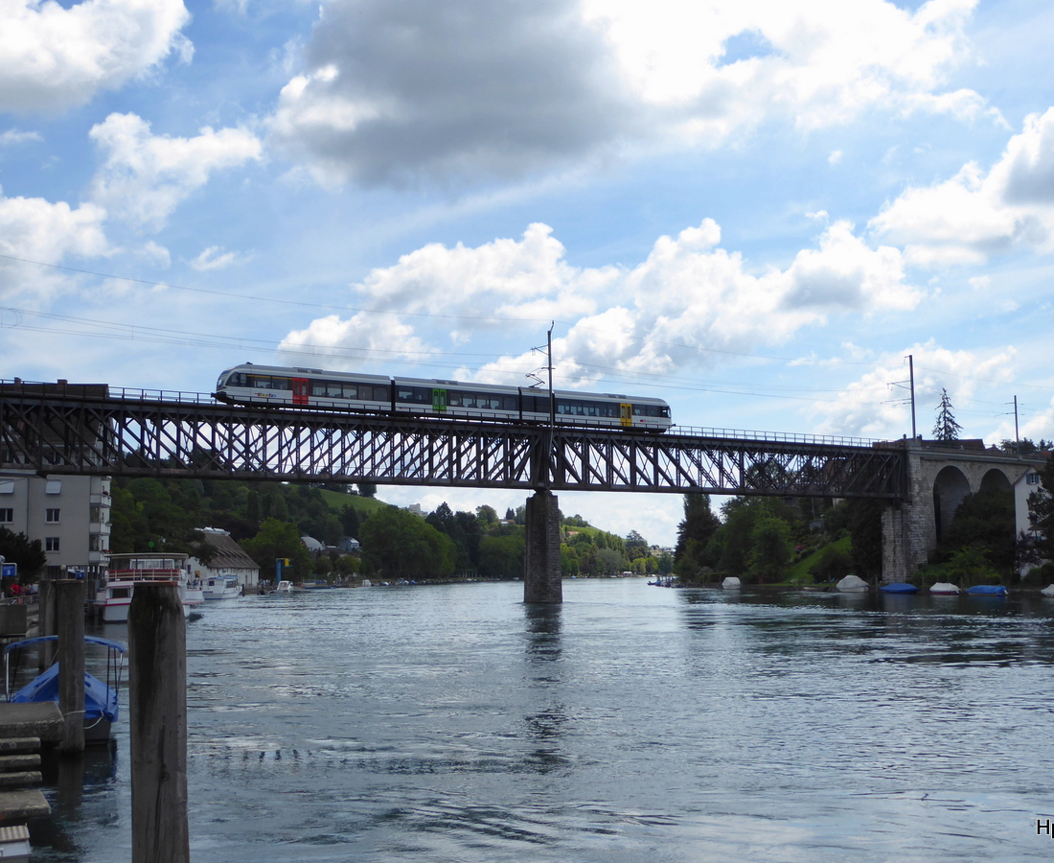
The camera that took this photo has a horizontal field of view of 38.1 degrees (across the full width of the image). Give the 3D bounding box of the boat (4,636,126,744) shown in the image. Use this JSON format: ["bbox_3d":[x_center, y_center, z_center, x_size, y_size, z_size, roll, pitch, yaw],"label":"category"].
[{"bbox_3d":[-8.864,4.856,29.787,2.120,1.920,5.200,1,-5,-14],"label":"boat"}]

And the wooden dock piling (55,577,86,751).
[{"bbox_3d":[-7.729,3.973,26.012,0.420,2.900,0.420,1,-5,-13],"label":"wooden dock piling"}]

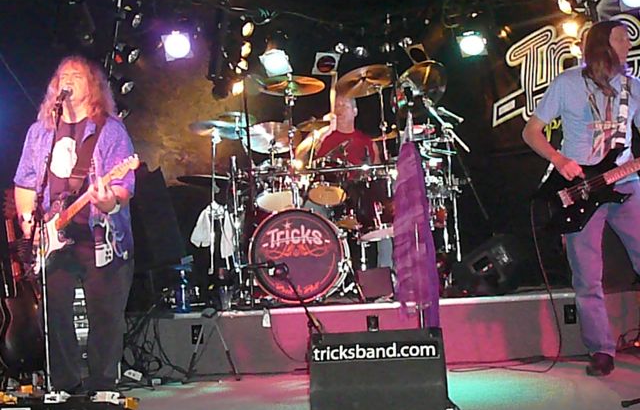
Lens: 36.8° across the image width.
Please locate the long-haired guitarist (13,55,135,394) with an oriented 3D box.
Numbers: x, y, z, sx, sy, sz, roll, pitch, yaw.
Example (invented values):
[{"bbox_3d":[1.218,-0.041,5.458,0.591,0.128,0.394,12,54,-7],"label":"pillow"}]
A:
[{"bbox_3d":[-1.310,0.104,5.150,0.660,1.810,0.500,-2,1,5],"label":"long-haired guitarist"}]

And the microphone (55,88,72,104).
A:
[{"bbox_3d":[-1.334,-0.567,5.000,0.052,0.052,0.165,-4,22,31],"label":"microphone"}]

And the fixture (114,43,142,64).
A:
[{"bbox_3d":[-1.362,-1.072,6.800,0.130,0.130,0.160,-2,22,-40],"label":"fixture"}]

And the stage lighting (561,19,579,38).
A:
[{"bbox_3d":[1.661,-1.172,6.331,0.130,0.130,0.150,-2,21,33],"label":"stage lighting"}]

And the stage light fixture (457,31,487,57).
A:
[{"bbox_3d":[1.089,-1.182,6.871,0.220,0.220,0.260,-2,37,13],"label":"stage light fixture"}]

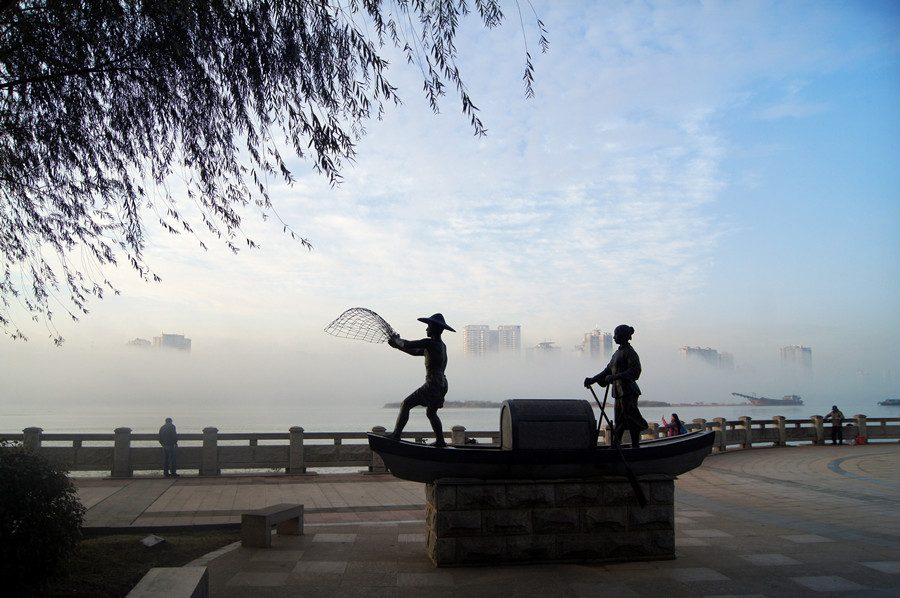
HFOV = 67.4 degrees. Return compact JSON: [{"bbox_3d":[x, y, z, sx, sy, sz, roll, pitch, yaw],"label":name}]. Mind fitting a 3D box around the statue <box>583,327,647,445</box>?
[{"bbox_3d":[2.281,1.207,9.321,0.880,1.725,0.620,2,-9,-12],"label":"statue"}]

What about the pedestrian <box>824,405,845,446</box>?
[{"bbox_3d":[17.217,5.652,30.195,0.780,1.744,0.450,-3,-9,20],"label":"pedestrian"}]

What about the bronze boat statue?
[{"bbox_3d":[1.252,1.879,9.074,4.675,1.056,1.080,1,-9,-8],"label":"bronze boat statue"}]

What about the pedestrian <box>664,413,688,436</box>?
[{"bbox_3d":[6.563,4.155,19.600,0.680,1.597,0.500,1,-9,-6],"label":"pedestrian"}]

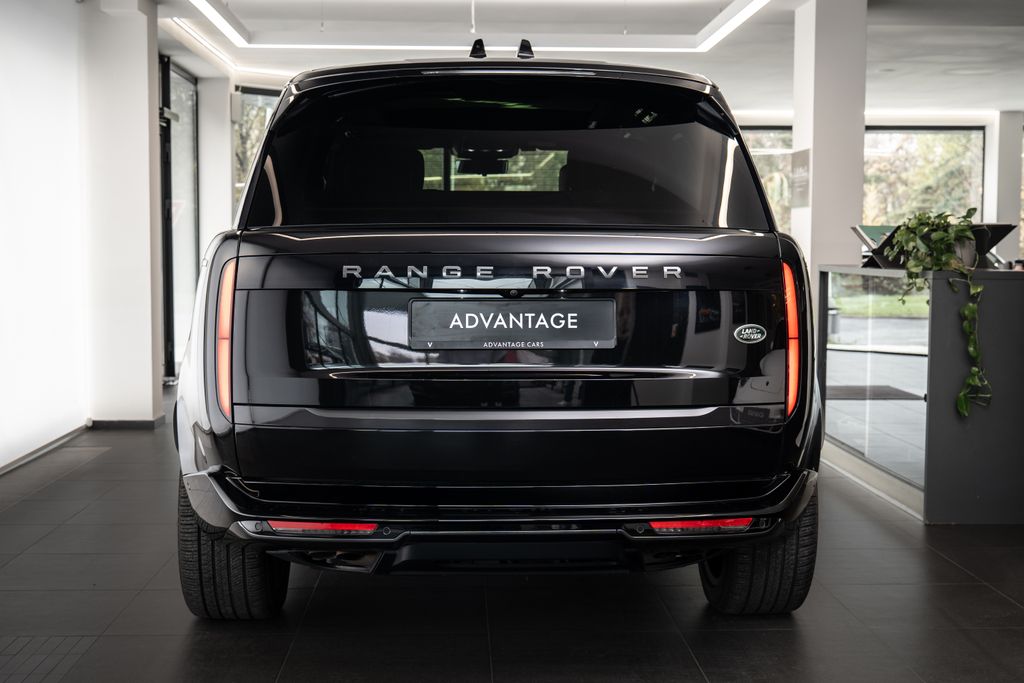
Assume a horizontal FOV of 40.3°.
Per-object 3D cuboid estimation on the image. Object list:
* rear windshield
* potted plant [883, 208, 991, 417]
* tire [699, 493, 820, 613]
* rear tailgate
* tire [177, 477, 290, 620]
[{"bbox_3d":[-0.009,-0.497,3.759,1.404,0.471,0.140,0,-23,-2],"label":"rear windshield"},{"bbox_3d":[1.924,-0.138,6.305,0.470,0.925,0.380,0,4,-2],"label":"potted plant"},{"bbox_3d":[0.804,0.504,4.696,0.282,0.800,0.805,0,4,-2],"label":"tire"},{"bbox_3d":[0.003,0.038,3.629,1.436,0.658,0.180,0,4,-2],"label":"rear tailgate"},{"bbox_3d":[-0.903,0.504,4.635,0.282,0.800,0.805,0,4,-2],"label":"tire"}]

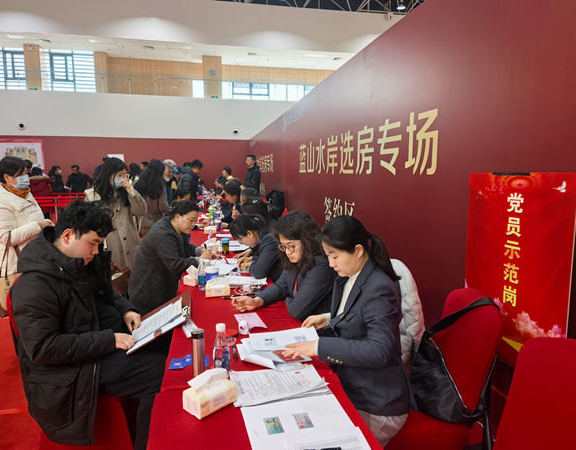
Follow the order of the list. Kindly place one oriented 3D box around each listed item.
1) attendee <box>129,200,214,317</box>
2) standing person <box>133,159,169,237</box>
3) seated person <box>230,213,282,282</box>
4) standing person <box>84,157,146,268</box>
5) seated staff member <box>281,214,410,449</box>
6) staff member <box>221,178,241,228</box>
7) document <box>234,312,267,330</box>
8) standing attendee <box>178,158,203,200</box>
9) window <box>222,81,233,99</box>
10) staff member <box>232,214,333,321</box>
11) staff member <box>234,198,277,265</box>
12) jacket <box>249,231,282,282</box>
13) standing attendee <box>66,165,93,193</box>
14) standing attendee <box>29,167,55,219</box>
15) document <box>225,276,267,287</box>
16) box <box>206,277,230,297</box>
[{"bbox_3d":[-0.814,0.471,2.959,0.630,1.270,0.480,-1,7,-6],"label":"attendee"},{"bbox_3d":[-1.467,0.112,4.499,0.500,1.630,0.380,4,8,28],"label":"standing person"},{"bbox_3d":[-0.067,0.492,3.310,0.750,1.180,0.550,-1,7,-11],"label":"seated person"},{"bbox_3d":[-1.381,0.244,3.437,0.360,1.600,0.460,7,10,43],"label":"standing person"},{"bbox_3d":[0.162,0.620,1.690,0.600,1.300,0.470,-2,7,-12],"label":"seated staff member"},{"bbox_3d":[-0.557,0.088,5.863,0.720,1.330,0.500,-1,7,-11],"label":"staff member"},{"bbox_3d":[-0.195,0.480,2.110,0.120,0.020,0.210,-1,7,-11],"label":"document"},{"bbox_3d":[-1.657,-0.201,6.734,0.420,1.680,0.520,-5,9,-36],"label":"standing attendee"},{"bbox_3d":[-3.200,-7.113,22.000,0.550,1.050,0.100,-2,7,-12],"label":"window"},{"bbox_3d":[0.069,0.551,2.533,0.760,1.260,0.580,-1,7,-11],"label":"staff member"},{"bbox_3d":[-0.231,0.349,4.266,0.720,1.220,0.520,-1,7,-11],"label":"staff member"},{"bbox_3d":[-0.034,0.295,3.271,0.570,0.620,0.520,-1,7,-11],"label":"jacket"},{"bbox_3d":[-5.263,-0.706,10.583,0.580,1.660,0.360,-2,8,-14],"label":"standing attendee"},{"bbox_3d":[-4.187,-0.190,7.044,0.500,1.580,0.360,-1,7,-11],"label":"standing attendee"},{"bbox_3d":[-0.291,0.373,2.799,0.290,0.016,0.210,-2,7,-12],"label":"document"},{"bbox_3d":[-0.415,0.387,2.497,0.145,0.066,0.085,-2,7,-12],"label":"box"}]

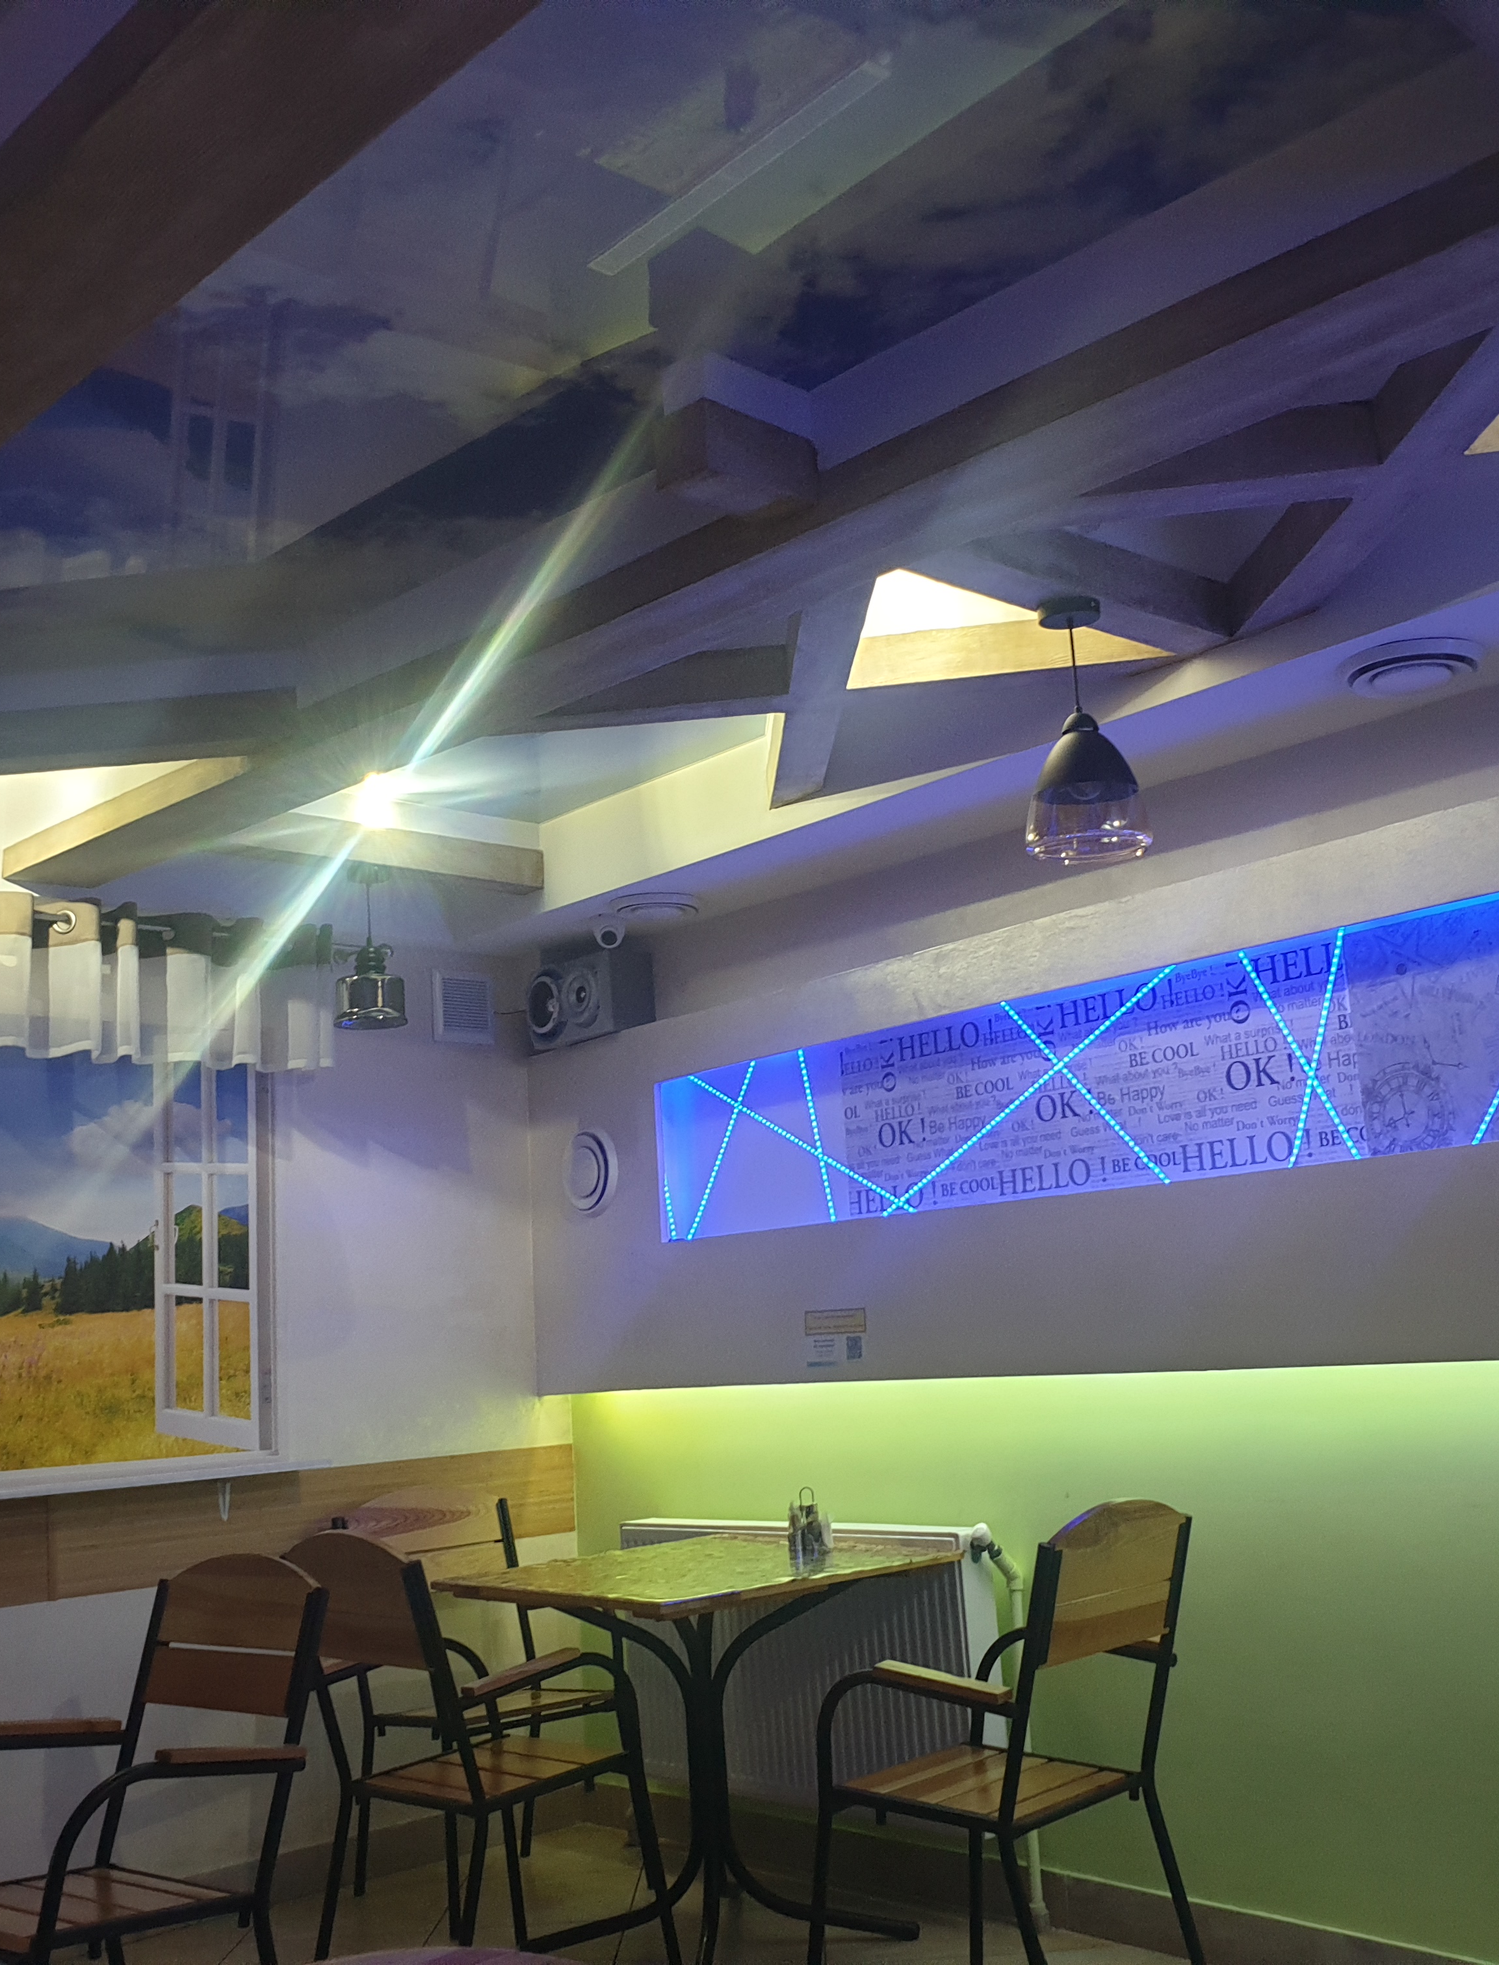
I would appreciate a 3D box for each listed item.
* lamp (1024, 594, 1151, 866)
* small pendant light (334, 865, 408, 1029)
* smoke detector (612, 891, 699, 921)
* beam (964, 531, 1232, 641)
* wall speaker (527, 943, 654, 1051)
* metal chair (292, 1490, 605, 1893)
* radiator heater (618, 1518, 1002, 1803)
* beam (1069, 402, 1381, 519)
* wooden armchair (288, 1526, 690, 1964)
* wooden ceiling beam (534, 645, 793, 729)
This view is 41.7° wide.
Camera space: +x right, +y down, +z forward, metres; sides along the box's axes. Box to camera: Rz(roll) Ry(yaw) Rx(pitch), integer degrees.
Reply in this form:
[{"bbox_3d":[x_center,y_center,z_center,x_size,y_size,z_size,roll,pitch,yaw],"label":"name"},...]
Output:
[{"bbox_3d":[0.565,-0.434,3.336,0.213,0.431,0.213,-3,-10,-1],"label":"lamp"},{"bbox_3d":[-0.939,-0.090,4.873,0.181,0.373,0.181,-3,-10,-1],"label":"small pendant light"},{"bbox_3d":[-0.242,-0.185,5.126,0.216,0.030,0.216,-3,-10,-1],"label":"smoke detector"},{"bbox_3d":[0.562,-0.701,3.381,0.754,0.109,0.115,6,-14,-43],"label":"beam"},{"bbox_3d":[-0.422,0.058,5.317,0.289,0.218,0.168,-11,-13,37],"label":"wall speaker"},{"bbox_3d":[-0.602,1.663,4.655,0.522,0.915,0.614,6,-14,-41],"label":"metal chair"},{"bbox_3d":[0.109,1.528,4.435,0.102,0.584,1.132,6,-14,-41],"label":"radiator heater"},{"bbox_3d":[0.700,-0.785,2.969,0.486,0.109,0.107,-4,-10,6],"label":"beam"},{"bbox_3d":[-0.504,1.471,3.742,0.518,0.903,0.629,-12,-14,40],"label":"wooden armchair"},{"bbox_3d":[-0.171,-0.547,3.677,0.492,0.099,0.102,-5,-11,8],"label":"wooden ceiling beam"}]

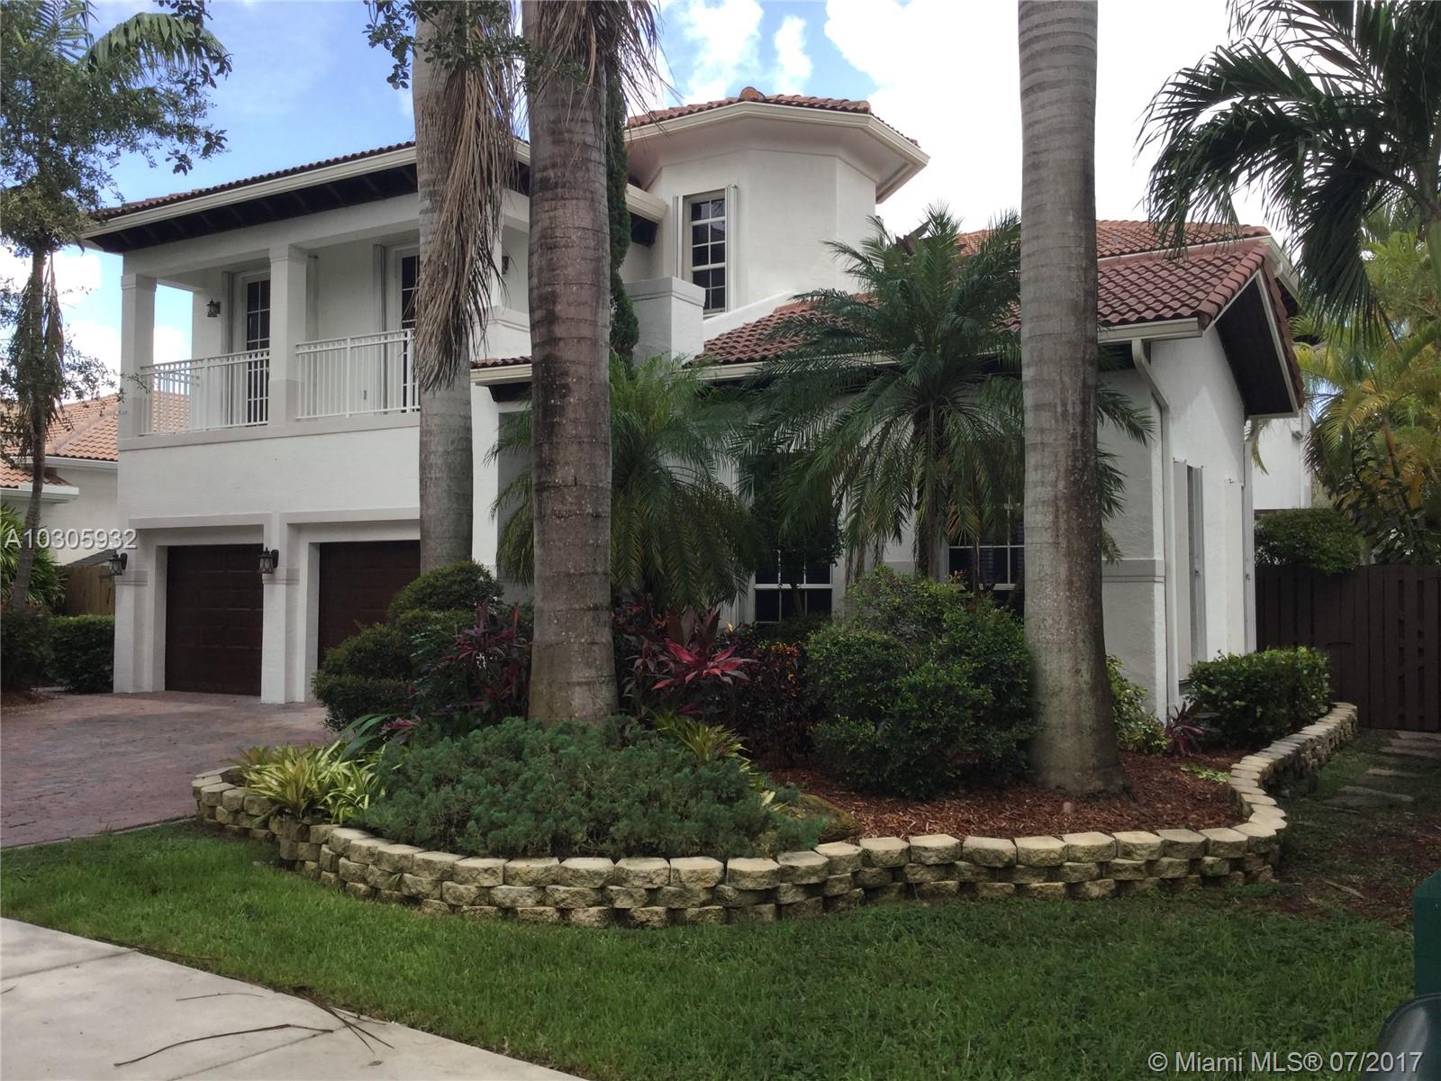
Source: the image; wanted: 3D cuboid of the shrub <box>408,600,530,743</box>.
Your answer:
[{"bbox_3d":[-1.943,1.152,10.100,1.000,1.320,1.000,0,-2,0],"label":"shrub"}]

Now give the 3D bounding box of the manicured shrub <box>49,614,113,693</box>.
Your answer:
[{"bbox_3d":[-9.637,1.687,19.500,1.000,1.120,1.100,-1,-3,31],"label":"manicured shrub"}]

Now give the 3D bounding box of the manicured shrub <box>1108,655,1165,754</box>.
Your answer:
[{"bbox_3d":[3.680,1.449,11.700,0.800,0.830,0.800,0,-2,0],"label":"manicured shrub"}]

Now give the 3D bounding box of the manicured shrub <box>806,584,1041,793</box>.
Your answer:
[{"bbox_3d":[1.461,1.038,9.600,1.700,1.500,1.550,0,-2,0],"label":"manicured shrub"}]

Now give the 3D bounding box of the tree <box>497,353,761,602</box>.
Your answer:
[{"bbox_3d":[-0.943,0.020,12.500,2.550,3.600,2.450,0,-2,0],"label":"tree"}]

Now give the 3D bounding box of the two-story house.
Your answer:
[{"bbox_3d":[0.308,-1.864,20.346,15.750,8.250,12.950,-1,-3,31],"label":"two-story house"}]

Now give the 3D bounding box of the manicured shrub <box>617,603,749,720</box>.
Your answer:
[{"bbox_3d":[-0.250,1.125,9.700,1.020,1.340,0.950,0,-2,0],"label":"manicured shrub"}]

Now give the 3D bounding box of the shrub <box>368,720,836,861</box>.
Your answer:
[{"bbox_3d":[-0.748,1.400,7.550,2.600,0.630,1.550,0,-2,0],"label":"shrub"}]

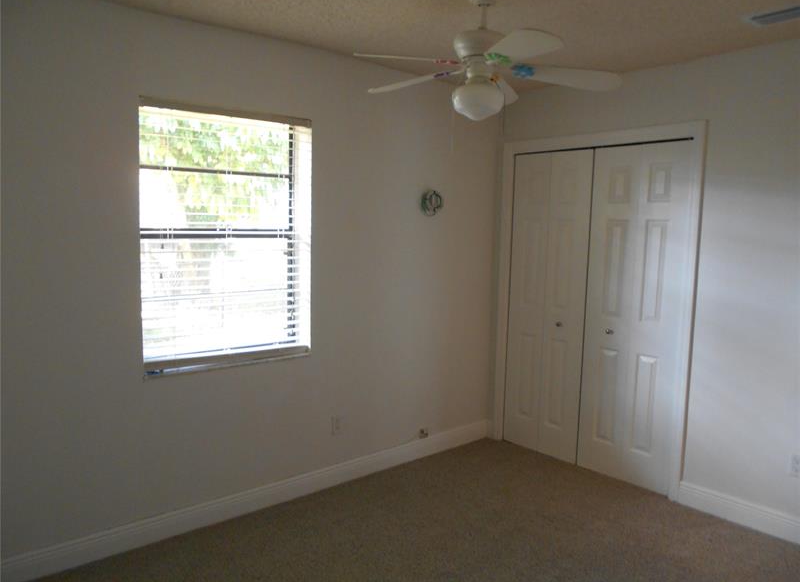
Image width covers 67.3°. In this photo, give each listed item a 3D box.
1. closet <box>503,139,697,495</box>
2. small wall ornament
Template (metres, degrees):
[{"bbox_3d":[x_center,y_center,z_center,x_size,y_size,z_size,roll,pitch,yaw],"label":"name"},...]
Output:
[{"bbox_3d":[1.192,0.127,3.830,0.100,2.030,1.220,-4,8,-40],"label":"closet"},{"bbox_3d":[0.201,-0.563,3.820,0.165,0.157,0.040,-4,8,-40],"label":"small wall ornament"}]

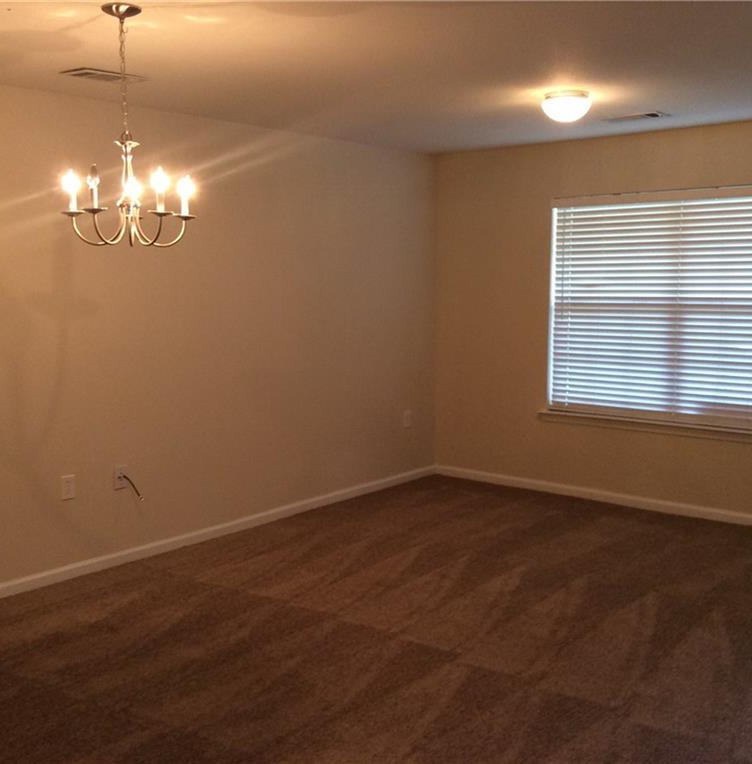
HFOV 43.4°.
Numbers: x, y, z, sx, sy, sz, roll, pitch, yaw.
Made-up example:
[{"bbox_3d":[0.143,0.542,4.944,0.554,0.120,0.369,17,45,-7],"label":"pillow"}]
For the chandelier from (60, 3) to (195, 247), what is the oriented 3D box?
[{"bbox_3d":[-0.841,-0.852,3.178,0.480,0.772,0.480,5,9,39],"label":"chandelier"}]

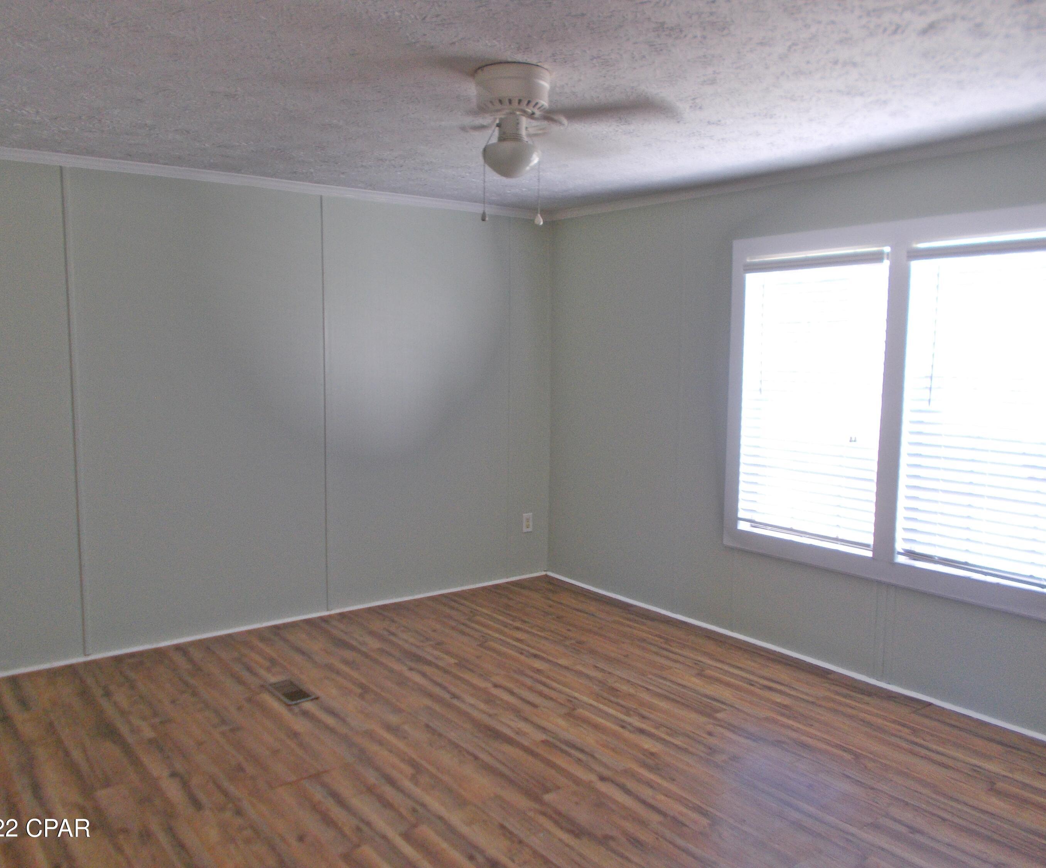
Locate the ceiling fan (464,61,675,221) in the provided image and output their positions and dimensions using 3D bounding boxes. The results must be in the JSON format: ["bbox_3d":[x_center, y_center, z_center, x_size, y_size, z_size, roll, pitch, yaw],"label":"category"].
[{"bbox_3d":[-0.025,-0.881,2.670,1.040,0.450,1.030,1,6,10],"label":"ceiling fan"}]

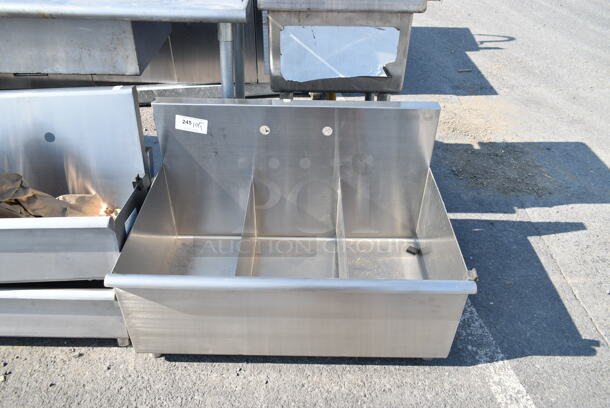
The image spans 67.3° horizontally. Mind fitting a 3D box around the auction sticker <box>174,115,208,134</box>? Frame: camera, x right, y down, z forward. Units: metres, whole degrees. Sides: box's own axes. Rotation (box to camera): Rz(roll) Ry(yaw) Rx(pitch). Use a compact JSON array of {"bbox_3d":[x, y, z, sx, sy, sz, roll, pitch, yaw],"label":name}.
[{"bbox_3d":[-0.366,-0.256,1.486,0.102,0.051,0.002,9,37,-6],"label":"auction sticker"}]

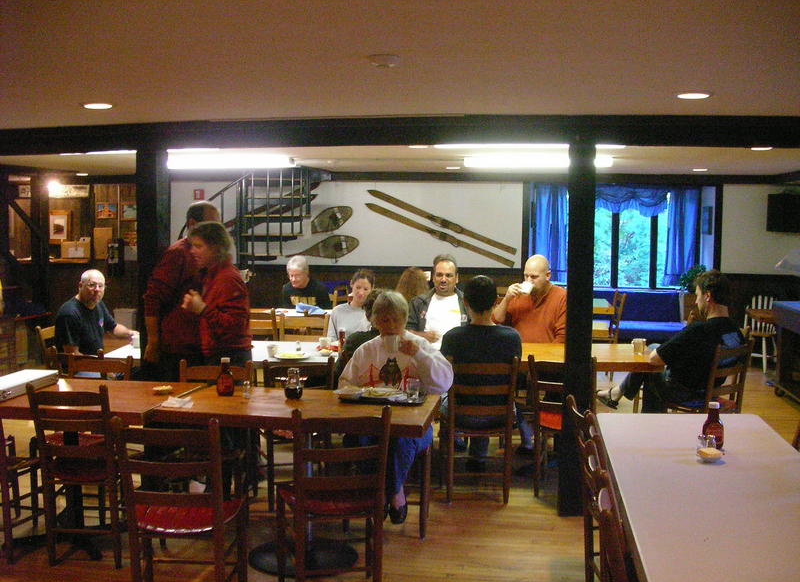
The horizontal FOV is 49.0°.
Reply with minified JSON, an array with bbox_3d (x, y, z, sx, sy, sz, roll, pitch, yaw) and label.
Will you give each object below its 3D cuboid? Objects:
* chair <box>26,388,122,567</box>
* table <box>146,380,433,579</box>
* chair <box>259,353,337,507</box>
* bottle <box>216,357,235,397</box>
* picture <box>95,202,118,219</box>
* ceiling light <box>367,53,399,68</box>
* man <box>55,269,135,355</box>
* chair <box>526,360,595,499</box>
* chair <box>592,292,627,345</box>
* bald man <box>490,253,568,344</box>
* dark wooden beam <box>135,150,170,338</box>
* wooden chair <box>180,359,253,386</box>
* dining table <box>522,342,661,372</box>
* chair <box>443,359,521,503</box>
[{"bbox_3d":[-1.441,0.833,4.101,0.440,0.870,0.470,1,5,3],"label":"chair"},{"bbox_3d":[-0.445,0.902,4.125,1.200,0.755,0.650,2,5,9],"label":"table"},{"bbox_3d":[-0.649,0.796,5.256,0.440,0.850,0.420,-1,6,-21],"label":"chair"},{"bbox_3d":[-0.896,0.440,4.511,0.083,0.190,0.076,0,5,-11],"label":"bottle"},{"bbox_3d":[-3.823,-1.046,11.450,0.310,0.230,0.030,1,5,7],"label":"picture"},{"bbox_3d":[-0.057,-0.790,3.048,0.120,0.040,0.120,1,5,0],"label":"ceiling light"},{"bbox_3d":[-1.927,0.492,5.779,0.780,1.270,0.570,3,5,22],"label":"man"},{"bbox_3d":[0.950,0.784,5.127,0.440,0.870,0.470,2,5,12],"label":"chair"},{"bbox_3d":[2.184,0.475,9.493,0.470,0.870,0.440,1,5,5],"label":"chair"},{"bbox_3d":[0.997,0.433,6.660,0.620,1.410,0.780,2,5,14],"label":"bald man"},{"bbox_3d":[-1.472,0.185,5.287,0.145,2.045,0.145,1,5,8],"label":"dark wooden beam"},{"bbox_3d":[-1.063,0.833,4.806,0.440,0.850,0.420,1,5,7],"label":"wooden chair"},{"bbox_3d":[0.820,0.781,5.860,1.650,0.755,0.840,1,5,1],"label":"dining table"},{"bbox_3d":[0.455,0.777,5.127,0.440,0.870,0.470,0,5,-4],"label":"chair"}]

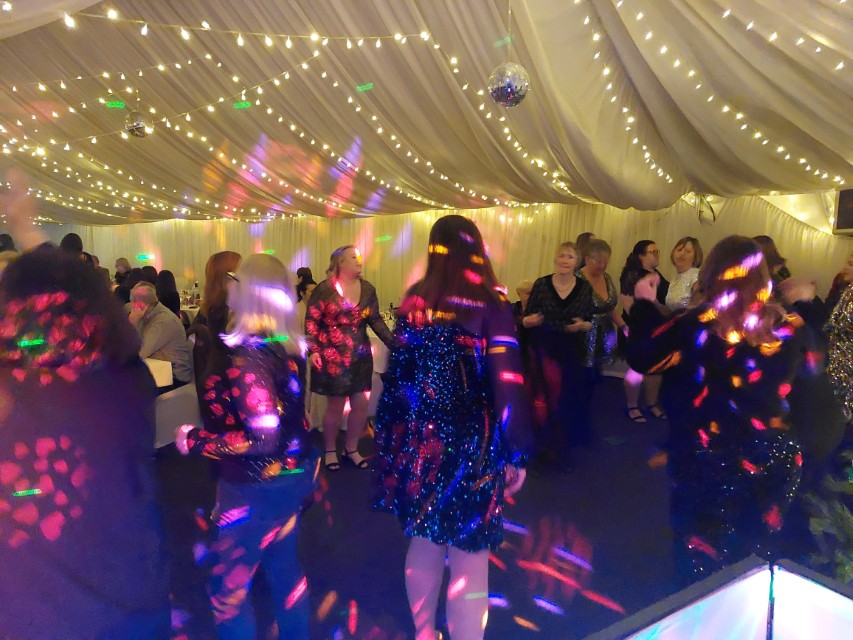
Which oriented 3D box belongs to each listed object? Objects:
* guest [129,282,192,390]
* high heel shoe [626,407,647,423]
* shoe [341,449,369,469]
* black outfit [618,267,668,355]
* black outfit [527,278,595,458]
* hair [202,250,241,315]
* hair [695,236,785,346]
[{"bbox_3d":[-2.246,0.354,4.848,0.740,1.321,0.520,-4,6,-40],"label":"guest"},{"bbox_3d":[2.021,0.892,5.693,0.090,0.105,0.240,-3,6,-32],"label":"high heel shoe"},{"bbox_3d":[-0.525,1.003,4.371,0.090,0.110,0.240,-4,7,-42],"label":"shoe"},{"bbox_3d":[2.087,-0.054,5.690,0.440,0.936,0.300,-4,6,-40],"label":"black outfit"},{"bbox_3d":[0.965,0.350,4.293,0.480,1.372,0.300,1,5,10],"label":"black outfit"},{"bbox_3d":[-1.131,-0.202,3.295,0.230,0.367,0.210,-1,5,-15],"label":"hair"},{"bbox_3d":[1.134,-0.104,2.149,0.270,0.396,0.230,1,5,10],"label":"hair"}]

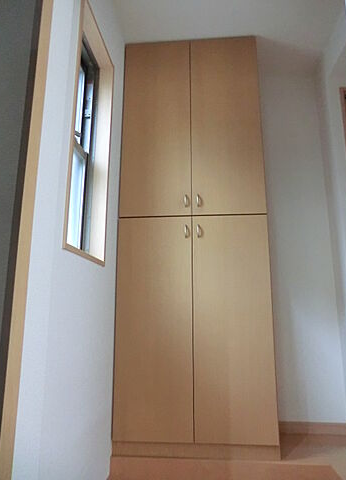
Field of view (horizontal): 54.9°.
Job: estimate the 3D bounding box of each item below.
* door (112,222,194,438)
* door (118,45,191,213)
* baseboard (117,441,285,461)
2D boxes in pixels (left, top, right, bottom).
[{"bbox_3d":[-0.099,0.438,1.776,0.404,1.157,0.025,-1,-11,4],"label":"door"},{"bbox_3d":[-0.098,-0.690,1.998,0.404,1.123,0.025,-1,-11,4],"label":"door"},{"bbox_3d":[0.115,1.045,1.663,0.835,0.075,0.020,-1,-11,4],"label":"baseboard"}]

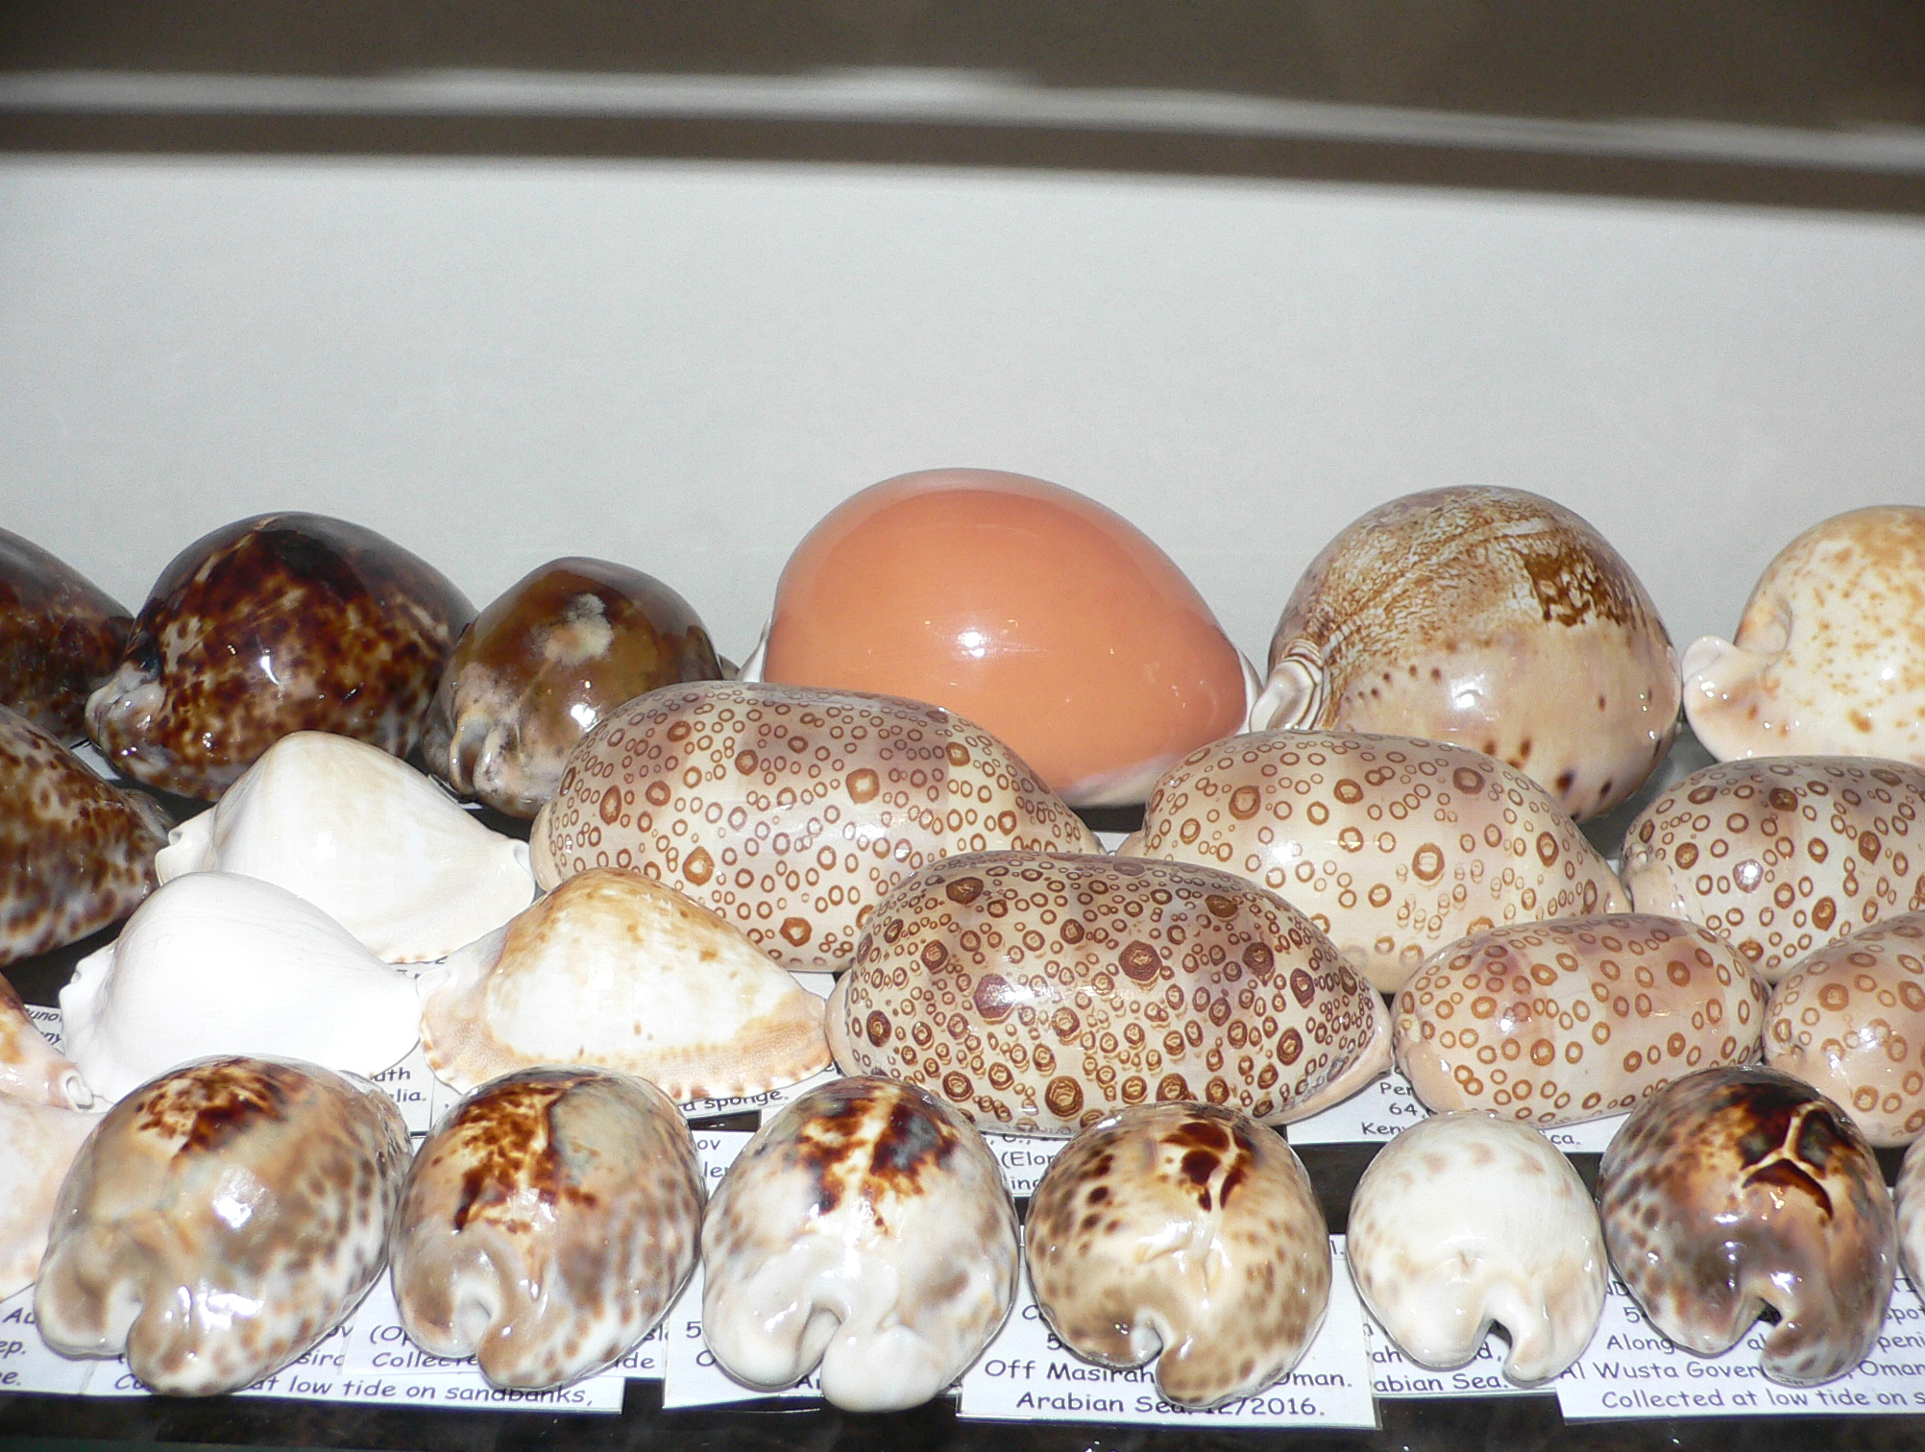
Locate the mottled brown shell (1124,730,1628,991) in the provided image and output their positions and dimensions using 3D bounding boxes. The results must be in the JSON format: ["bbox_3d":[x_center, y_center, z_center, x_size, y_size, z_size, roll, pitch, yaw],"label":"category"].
[{"bbox_3d":[0.074,0.022,0.355,0.090,0.042,0.051,9,26,16],"label":"mottled brown shell"}]

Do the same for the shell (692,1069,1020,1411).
[{"bbox_3d":[-0.014,0.066,0.265,0.043,0.031,0.055,3,25,2],"label":"shell"}]

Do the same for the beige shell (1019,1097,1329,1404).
[{"bbox_3d":[0.030,0.069,0.271,0.040,0.029,0.051,3,26,6],"label":"beige shell"}]

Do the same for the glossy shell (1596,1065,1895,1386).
[{"bbox_3d":[0.110,0.066,0.274,0.039,0.031,0.053,6,26,11],"label":"glossy shell"}]

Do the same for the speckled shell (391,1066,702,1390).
[{"bbox_3d":[-0.056,0.064,0.268,0.042,0.031,0.053,3,25,2],"label":"speckled shell"}]

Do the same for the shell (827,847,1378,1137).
[{"bbox_3d":[0.022,0.040,0.317,0.092,0.040,0.051,3,26,6],"label":"shell"}]

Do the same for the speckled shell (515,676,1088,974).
[{"bbox_3d":[-0.029,0.015,0.356,0.103,0.047,0.057,5,25,8],"label":"speckled shell"}]

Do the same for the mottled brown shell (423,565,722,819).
[{"bbox_3d":[-0.081,-0.013,0.412,0.047,0.043,0.067,21,33,36],"label":"mottled brown shell"}]

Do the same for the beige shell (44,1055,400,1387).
[{"bbox_3d":[-0.099,0.063,0.266,0.044,0.033,0.057,7,25,12],"label":"beige shell"}]

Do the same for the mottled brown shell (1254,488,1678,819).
[{"bbox_3d":[0.107,-0.016,0.409,0.093,0.066,0.066,-4,25,-13],"label":"mottled brown shell"}]

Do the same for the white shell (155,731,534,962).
[{"bbox_3d":[-0.117,0.018,0.363,0.070,0.036,0.046,1,26,2],"label":"white shell"}]

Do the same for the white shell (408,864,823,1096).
[{"bbox_3d":[-0.057,0.040,0.323,0.069,0.034,0.043,1,26,2],"label":"white shell"}]

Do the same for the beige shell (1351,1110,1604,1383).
[{"bbox_3d":[0.072,0.069,0.271,0.034,0.026,0.045,4,25,5],"label":"beige shell"}]

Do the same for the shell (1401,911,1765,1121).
[{"bbox_3d":[0.101,0.045,0.320,0.065,0.030,0.037,-4,25,-11],"label":"shell"}]

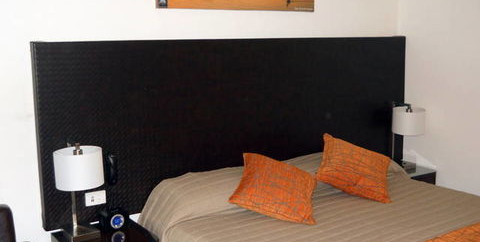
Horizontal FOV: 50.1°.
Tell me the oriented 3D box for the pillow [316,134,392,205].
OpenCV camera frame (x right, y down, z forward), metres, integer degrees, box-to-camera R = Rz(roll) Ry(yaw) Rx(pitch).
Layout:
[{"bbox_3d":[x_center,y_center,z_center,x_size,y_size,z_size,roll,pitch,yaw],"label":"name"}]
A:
[{"bbox_3d":[0.720,0.290,3.191,0.450,0.140,0.440,20,34,4],"label":"pillow"}]

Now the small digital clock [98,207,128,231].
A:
[{"bbox_3d":[-0.706,0.548,2.870,0.120,0.100,0.105,-7,11,-36],"label":"small digital clock"}]

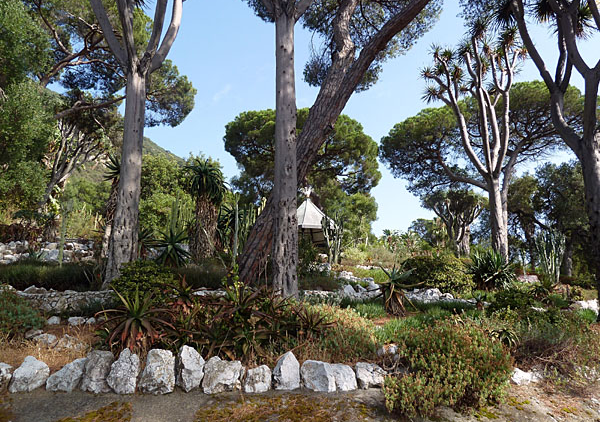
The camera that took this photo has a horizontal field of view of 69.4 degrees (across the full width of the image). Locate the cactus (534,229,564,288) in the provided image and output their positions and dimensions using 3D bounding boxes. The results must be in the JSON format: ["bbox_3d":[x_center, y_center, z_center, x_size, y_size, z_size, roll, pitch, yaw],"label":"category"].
[{"bbox_3d":[8.349,1.556,14.500,1.004,1.941,0.950,0,-4,0],"label":"cactus"}]

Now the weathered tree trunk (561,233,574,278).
[{"bbox_3d":[9.260,1.555,15.000,0.450,1.481,0.430,0,-5,0],"label":"weathered tree trunk"}]

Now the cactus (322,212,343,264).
[{"bbox_3d":[1.163,0.997,15.500,0.720,1.892,0.650,0,-5,0],"label":"cactus"}]

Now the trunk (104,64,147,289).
[{"bbox_3d":[-3.544,-0.680,8.800,0.785,4.346,0.680,0,-4,0],"label":"trunk"}]

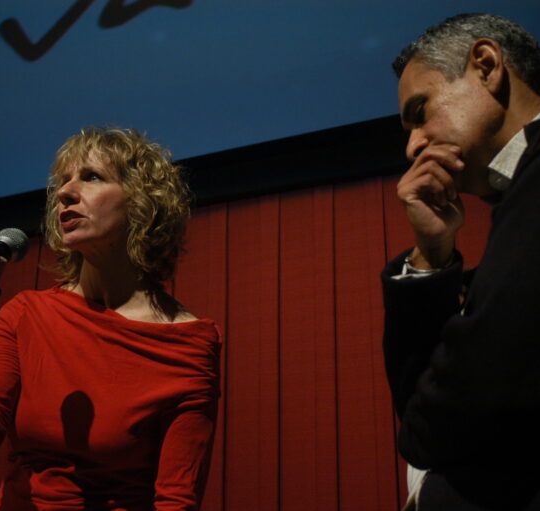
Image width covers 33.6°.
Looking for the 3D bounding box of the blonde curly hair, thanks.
[{"bbox_3d":[-0.259,-0.086,1.520,0.240,0.265,0.245,-12,-20,37],"label":"blonde curly hair"}]

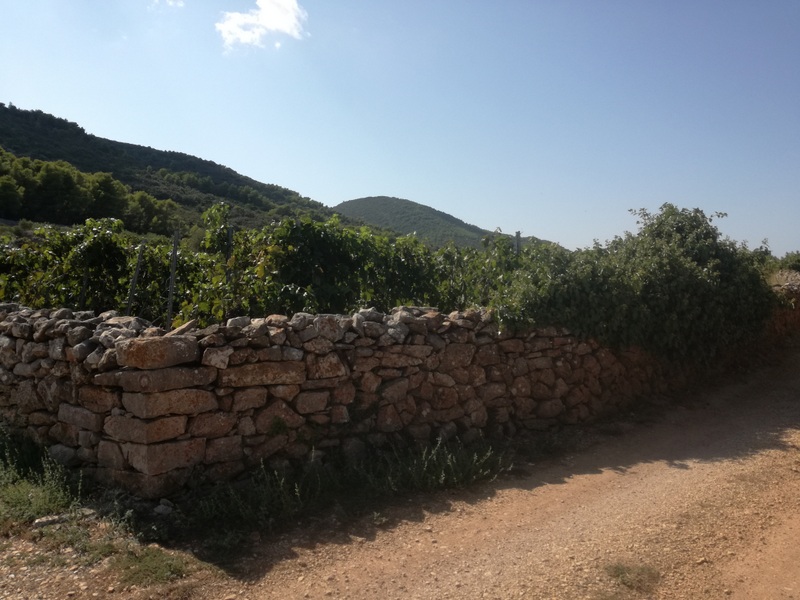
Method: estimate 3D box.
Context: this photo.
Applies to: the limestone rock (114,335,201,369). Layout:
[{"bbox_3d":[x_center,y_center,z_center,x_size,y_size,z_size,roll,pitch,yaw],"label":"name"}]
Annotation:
[{"bbox_3d":[-1.940,0.412,5.000,0.540,0.230,0.370,0,0,-38],"label":"limestone rock"}]

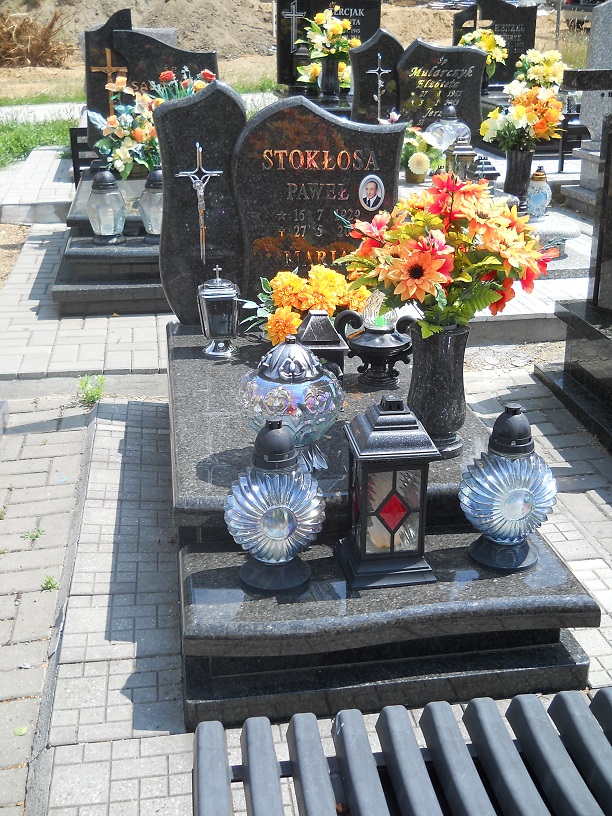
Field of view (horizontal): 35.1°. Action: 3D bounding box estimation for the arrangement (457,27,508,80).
[{"bbox_3d":[1.353,-2.703,7.369,0.370,0.370,0.320,-3,20,-8],"label":"arrangement"}]

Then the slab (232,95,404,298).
[{"bbox_3d":[0.051,-0.792,3.898,0.690,0.890,0.100,-3,21,-8],"label":"slab"}]

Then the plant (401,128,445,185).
[{"bbox_3d":[0.775,-1.724,6.600,0.340,0.400,0.330,-3,21,-8],"label":"plant"}]

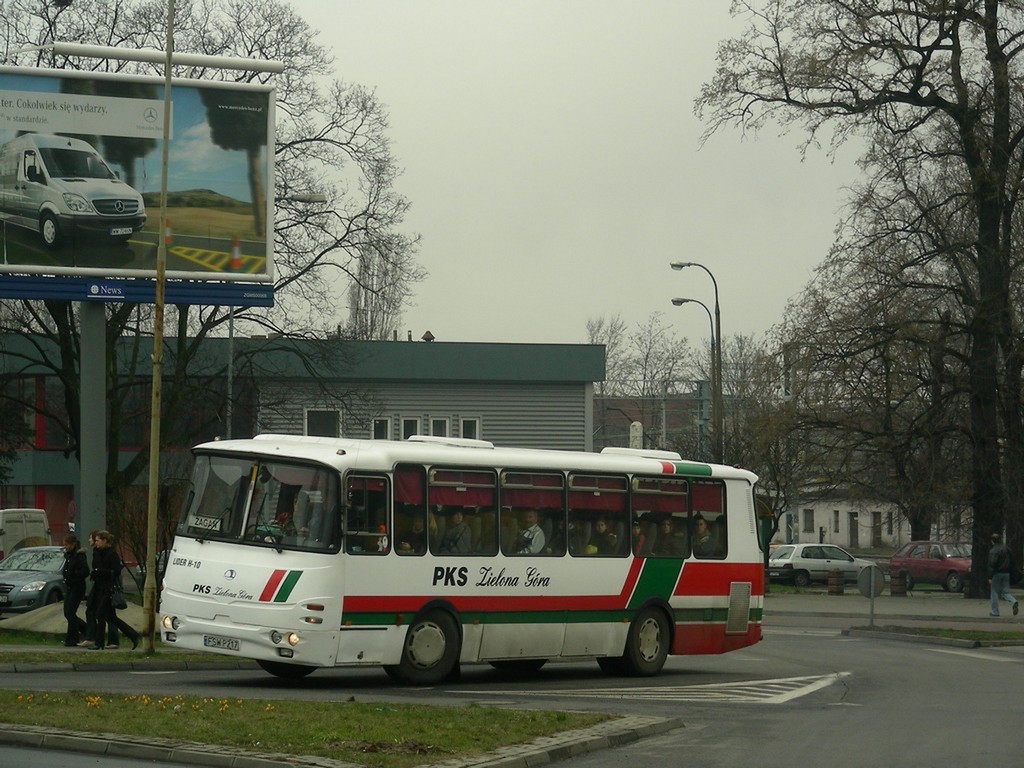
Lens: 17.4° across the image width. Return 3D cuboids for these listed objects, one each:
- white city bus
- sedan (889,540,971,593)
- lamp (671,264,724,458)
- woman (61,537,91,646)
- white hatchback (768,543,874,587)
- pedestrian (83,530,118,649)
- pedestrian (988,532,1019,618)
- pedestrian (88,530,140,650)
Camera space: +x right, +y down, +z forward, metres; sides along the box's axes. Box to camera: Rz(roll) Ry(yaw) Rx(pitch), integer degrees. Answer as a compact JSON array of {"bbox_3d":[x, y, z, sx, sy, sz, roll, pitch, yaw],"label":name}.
[{"bbox_3d":[-0.399,2.206,42.853,2.500,3.030,10.000,2,-2,35],"label":"white city bus"},{"bbox_3d":[11.968,5.036,92.500,1.640,1.410,3.950,1,-3,-23],"label":"sedan"},{"bbox_3d":[6.094,1.217,110.000,1.750,10.500,0.330,0,-2,3],"label":"lamp"},{"bbox_3d":[-6.306,2.993,48.400,0.450,1.620,0.480,0,-2,-13],"label":"woman"},{"bbox_3d":[9.793,5.821,107.500,3.710,1.390,1.630,2,-3,-38],"label":"white hatchback"},{"bbox_3d":[-5.987,2.980,48.400,0.580,1.680,0.480,0,-2,-5],"label":"pedestrian"},{"bbox_3d":[10.366,4.039,70.500,0.620,1.750,0.520,-2,-3,38],"label":"pedestrian"},{"bbox_3d":[-5.684,2.953,47.800,0.720,1.710,0.520,0,-2,-6],"label":"pedestrian"}]

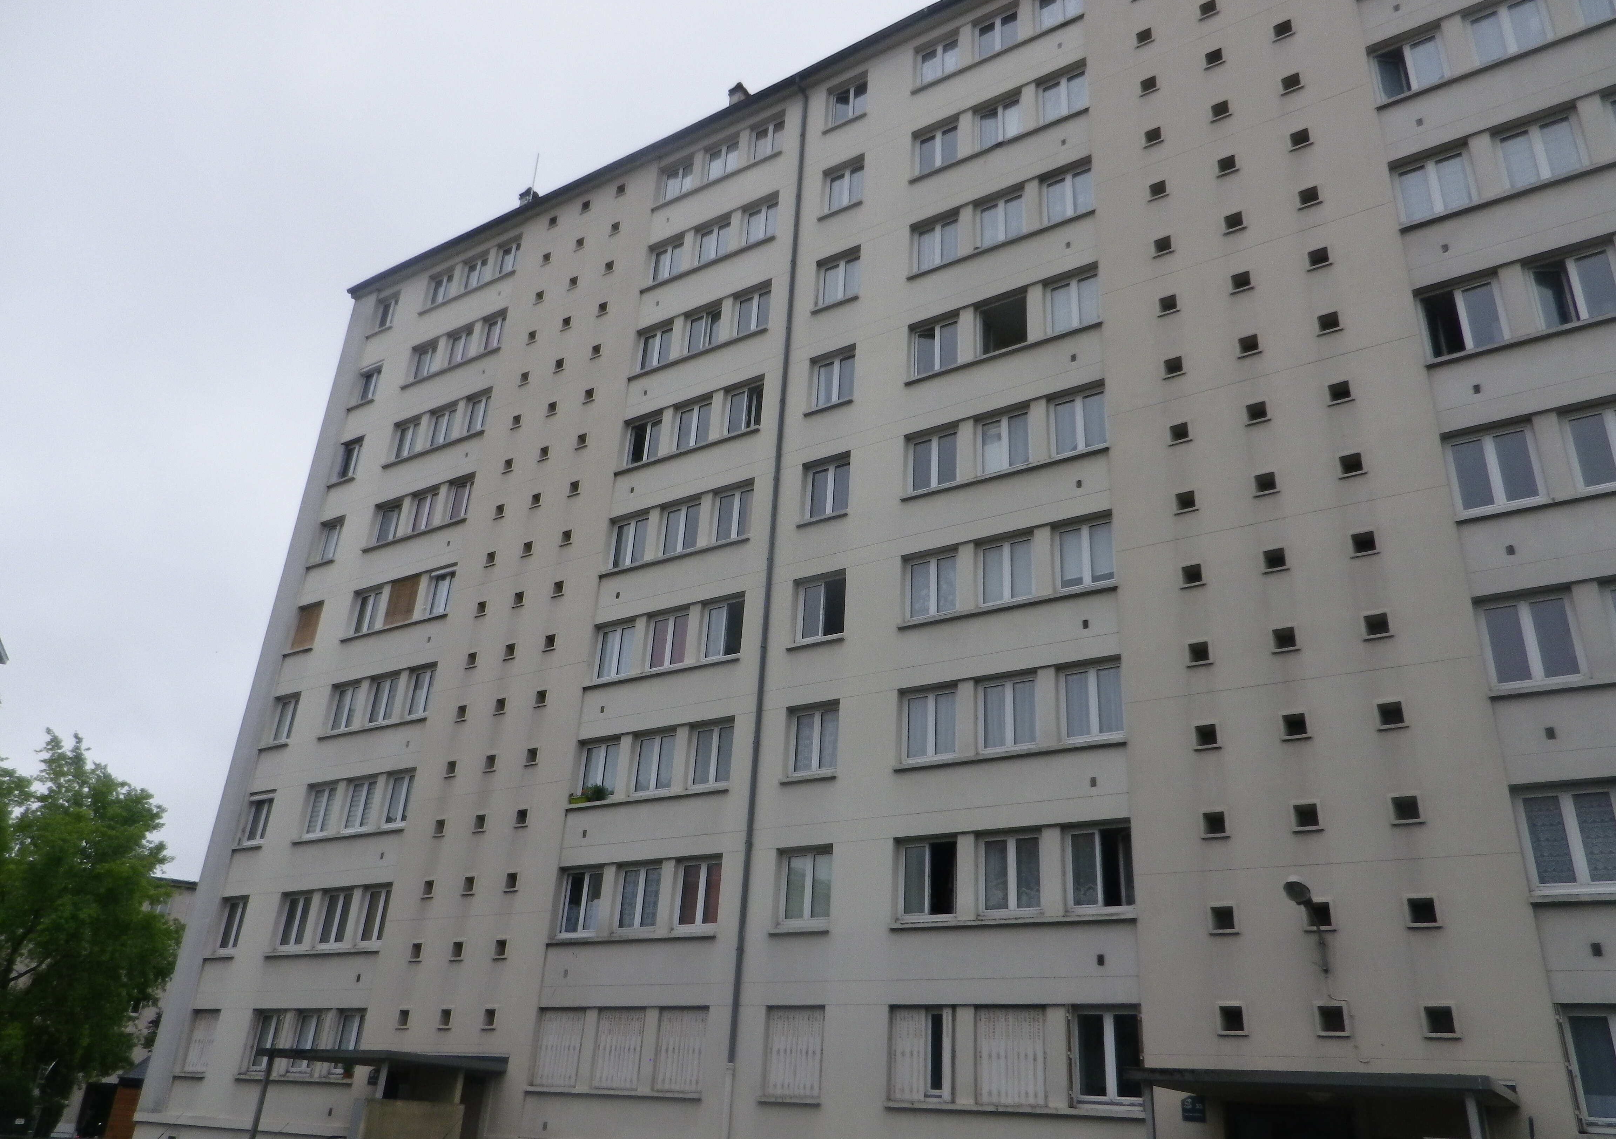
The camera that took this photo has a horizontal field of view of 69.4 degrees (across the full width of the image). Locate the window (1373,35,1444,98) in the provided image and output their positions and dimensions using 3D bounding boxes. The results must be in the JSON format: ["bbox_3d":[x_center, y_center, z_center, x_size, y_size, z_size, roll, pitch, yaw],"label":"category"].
[{"bbox_3d":[10.703,-8.918,20.830,1.070,1.197,0.130,-12,-29,31],"label":"window"}]

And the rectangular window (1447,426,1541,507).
[{"bbox_3d":[10.220,-1.484,17.322,1.130,1.240,0.120,-13,-29,31],"label":"rectangular window"}]

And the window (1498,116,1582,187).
[{"bbox_3d":[11.764,-6.672,18.688,1.108,1.289,0.140,-13,-30,31],"label":"window"}]

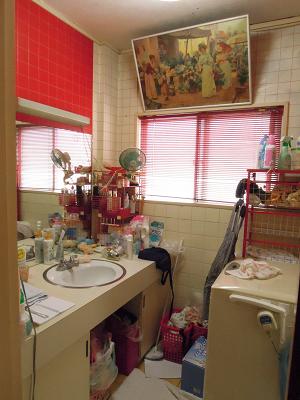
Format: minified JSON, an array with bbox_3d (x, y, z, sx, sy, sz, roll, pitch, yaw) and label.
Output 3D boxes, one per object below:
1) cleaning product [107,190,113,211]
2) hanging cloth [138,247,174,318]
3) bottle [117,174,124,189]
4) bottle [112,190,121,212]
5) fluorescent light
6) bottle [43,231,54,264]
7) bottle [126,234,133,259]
[{"bbox_3d":[-0.334,0.006,2.300,0.043,0.167,0.043,2,5,0],"label":"cleaning product"},{"bbox_3d":[0.047,0.650,2.145,0.180,0.530,0.210,4,6,27],"label":"hanging cloth"},{"bbox_3d":[-0.244,-0.153,2.291,0.056,0.113,0.053,4,6,27],"label":"bottle"},{"bbox_3d":[-0.274,0.011,2.269,0.057,0.175,0.052,4,6,27],"label":"bottle"},{"bbox_3d":[-0.636,-0.569,1.863,0.091,0.061,0.624,4,6,27],"label":"fluorescent light"},{"bbox_3d":[-0.686,0.320,1.886,0.071,0.221,0.071,4,6,27],"label":"bottle"},{"bbox_3d":[-0.148,0.345,2.044,0.038,0.172,0.038,4,6,27],"label":"bottle"}]

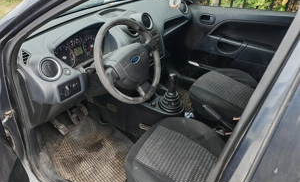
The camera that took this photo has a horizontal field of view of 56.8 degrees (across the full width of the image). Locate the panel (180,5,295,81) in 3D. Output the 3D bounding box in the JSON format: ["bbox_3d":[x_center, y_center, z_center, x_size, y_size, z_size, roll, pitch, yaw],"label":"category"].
[{"bbox_3d":[0.604,-0.321,1.966,0.940,0.555,0.110,20,37,30],"label":"panel"}]

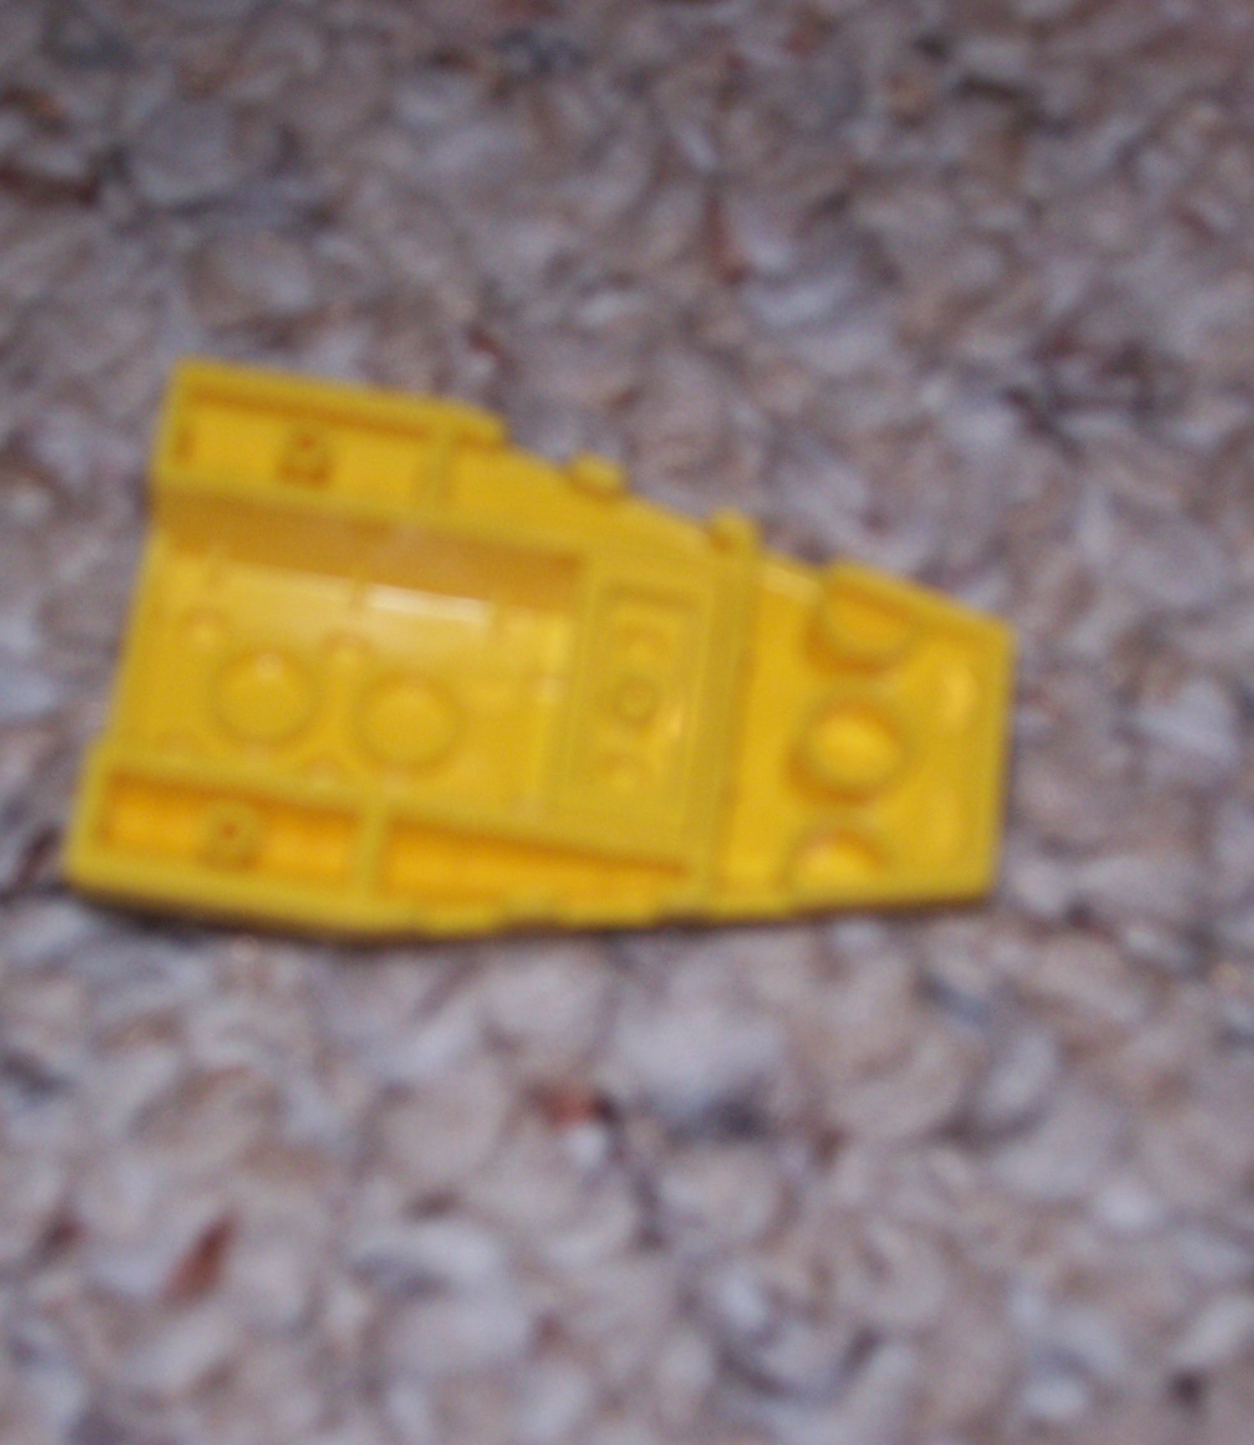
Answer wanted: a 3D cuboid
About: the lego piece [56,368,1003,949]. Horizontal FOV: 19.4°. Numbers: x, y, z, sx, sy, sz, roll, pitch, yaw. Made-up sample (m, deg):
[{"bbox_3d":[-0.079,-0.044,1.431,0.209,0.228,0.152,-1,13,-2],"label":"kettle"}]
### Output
[{"bbox_3d":[-0.004,0.001,0.203,0.048,0.011,0.032,9,62,-3],"label":"lego piece"}]

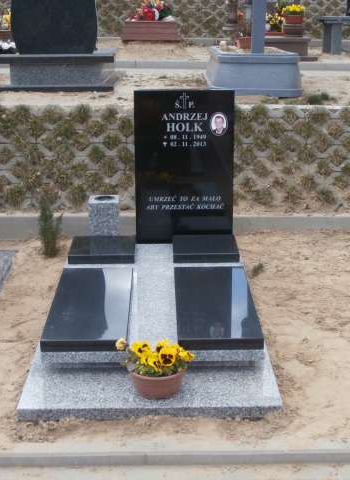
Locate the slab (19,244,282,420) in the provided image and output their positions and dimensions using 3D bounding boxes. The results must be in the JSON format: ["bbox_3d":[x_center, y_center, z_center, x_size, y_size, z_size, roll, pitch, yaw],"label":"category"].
[{"bbox_3d":[-0.108,0.314,4.140,1.000,0.210,1.860,-1,17,-1],"label":"slab"}]

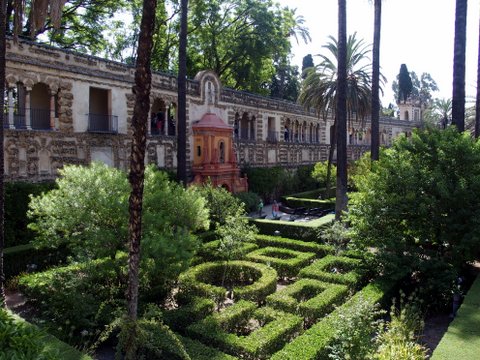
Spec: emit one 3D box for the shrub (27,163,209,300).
[{"bbox_3d":[-6.146,1.938,19.481,8.500,5.530,7.200,-1,4,-17],"label":"shrub"}]

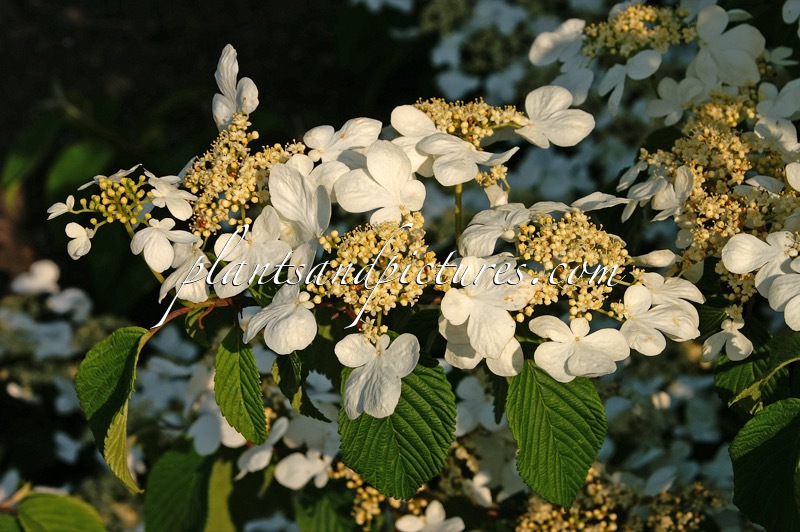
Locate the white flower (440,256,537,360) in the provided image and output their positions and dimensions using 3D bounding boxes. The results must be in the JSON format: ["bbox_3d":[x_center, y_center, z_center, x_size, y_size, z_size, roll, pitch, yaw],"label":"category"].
[{"bbox_3d":[0.035,0.017,0.790,0.039,0.043,0.015,5,-16,17],"label":"white flower"}]

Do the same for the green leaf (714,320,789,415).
[{"bbox_3d":[0.164,0.047,0.930,0.037,0.046,0.020,0,-21,6],"label":"green leaf"}]

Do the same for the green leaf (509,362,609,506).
[{"bbox_3d":[0.066,0.070,0.850,0.041,0.065,0.013,-12,-11,-3],"label":"green leaf"}]

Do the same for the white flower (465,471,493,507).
[{"bbox_3d":[0.042,0.118,1.060,0.017,0.020,0.010,0,-18,-12],"label":"white flower"}]

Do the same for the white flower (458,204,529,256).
[{"bbox_3d":[0.038,-0.014,0.800,0.031,0.022,0.015,-10,-27,-30],"label":"white flower"}]

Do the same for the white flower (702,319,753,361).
[{"bbox_3d":[0.142,0.032,0.870,0.021,0.018,0.011,0,-6,-6],"label":"white flower"}]

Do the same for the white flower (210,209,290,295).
[{"bbox_3d":[-0.059,-0.006,0.800,0.033,0.037,0.013,3,-17,10],"label":"white flower"}]

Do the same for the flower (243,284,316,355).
[{"bbox_3d":[-0.048,0.021,0.790,0.030,0.030,0.015,-6,-22,-18],"label":"flower"}]

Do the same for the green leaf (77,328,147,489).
[{"bbox_3d":[-0.130,0.065,0.900,0.030,0.073,0.022,-2,-12,18],"label":"green leaf"}]

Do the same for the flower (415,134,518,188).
[{"bbox_3d":[0.028,-0.045,0.840,0.042,0.015,0.022,3,56,-2],"label":"flower"}]

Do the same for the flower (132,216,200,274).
[{"bbox_3d":[-0.095,-0.008,0.810,0.028,0.024,0.012,2,-30,8],"label":"flower"}]

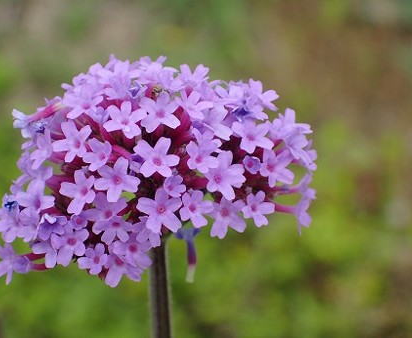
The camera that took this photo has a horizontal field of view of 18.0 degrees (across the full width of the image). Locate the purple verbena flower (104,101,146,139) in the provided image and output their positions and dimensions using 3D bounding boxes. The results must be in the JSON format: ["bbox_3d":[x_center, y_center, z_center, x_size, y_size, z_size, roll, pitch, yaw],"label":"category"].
[{"bbox_3d":[-0.014,-0.008,0.216,0.007,0.007,0.003,4,-26,10],"label":"purple verbena flower"}]

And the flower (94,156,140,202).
[{"bbox_3d":[-0.015,0.002,0.212,0.008,0.008,0.003,4,-5,9],"label":"flower"}]

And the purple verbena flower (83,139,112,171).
[{"bbox_3d":[-0.017,-0.002,0.203,0.005,0.005,0.003,9,-4,26],"label":"purple verbena flower"}]

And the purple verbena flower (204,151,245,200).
[{"bbox_3d":[0.003,0.001,0.213,0.007,0.008,0.003,-6,-7,-19],"label":"purple verbena flower"}]

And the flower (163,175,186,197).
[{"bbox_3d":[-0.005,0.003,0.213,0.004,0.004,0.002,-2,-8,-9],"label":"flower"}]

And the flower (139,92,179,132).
[{"bbox_3d":[-0.007,-0.009,0.203,0.006,0.007,0.003,3,-28,5],"label":"flower"}]

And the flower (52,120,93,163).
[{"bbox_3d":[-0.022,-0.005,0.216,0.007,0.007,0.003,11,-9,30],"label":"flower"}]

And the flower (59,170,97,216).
[{"bbox_3d":[-0.020,0.004,0.203,0.006,0.007,0.003,11,3,30],"label":"flower"}]

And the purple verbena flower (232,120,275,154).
[{"bbox_3d":[0.007,-0.005,0.204,0.007,0.006,0.003,-2,-25,-13],"label":"purple verbena flower"}]

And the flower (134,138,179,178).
[{"bbox_3d":[-0.008,-0.002,0.212,0.008,0.007,0.003,1,-11,2],"label":"flower"}]

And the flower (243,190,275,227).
[{"bbox_3d":[0.008,0.006,0.204,0.006,0.006,0.003,-4,5,-22],"label":"flower"}]

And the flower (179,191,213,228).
[{"bbox_3d":[-0.001,0.006,0.200,0.005,0.006,0.003,-1,3,-10],"label":"flower"}]

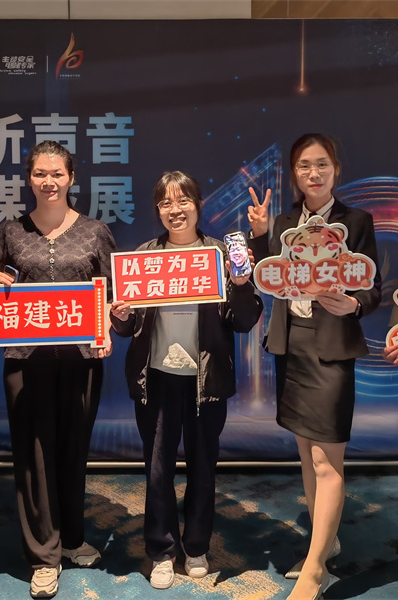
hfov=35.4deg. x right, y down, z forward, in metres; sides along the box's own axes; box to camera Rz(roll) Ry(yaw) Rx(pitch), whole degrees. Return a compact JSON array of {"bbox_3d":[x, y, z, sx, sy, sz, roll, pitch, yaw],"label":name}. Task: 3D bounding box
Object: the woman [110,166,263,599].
[{"bbox_3d":[-0.046,0.303,2.320,0.540,1.570,0.380,0,9,-2],"label":"woman"}]

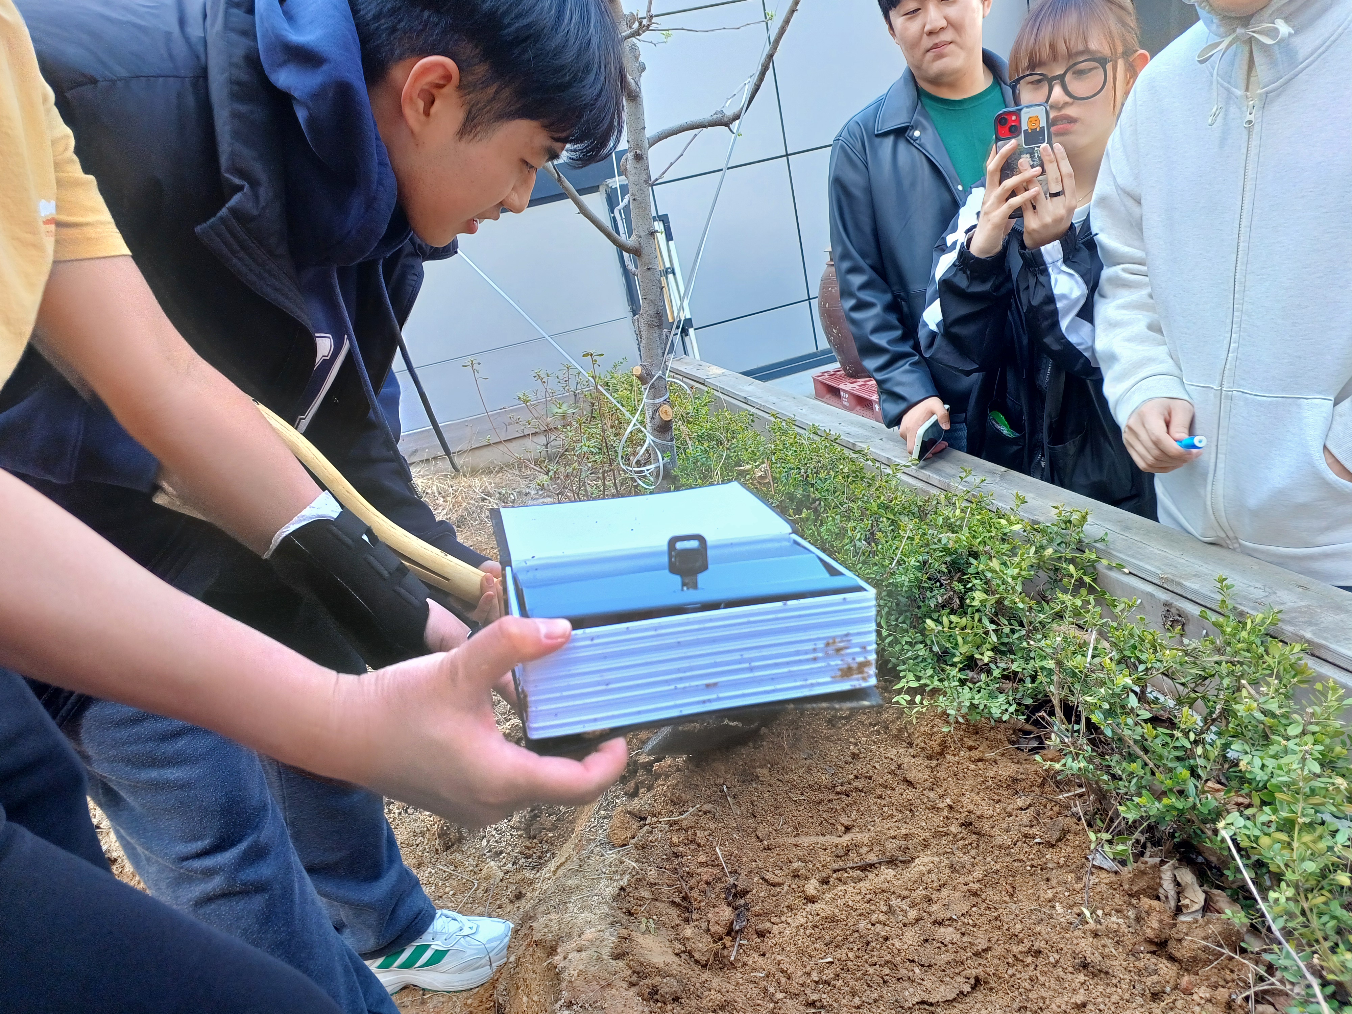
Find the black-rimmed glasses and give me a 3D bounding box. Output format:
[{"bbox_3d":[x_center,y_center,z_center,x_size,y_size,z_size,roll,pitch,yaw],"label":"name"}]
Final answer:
[{"bbox_3d":[0.606,-0.649,1.362,0.143,0.052,0.142,6,31,43],"label":"black-rimmed glasses"}]

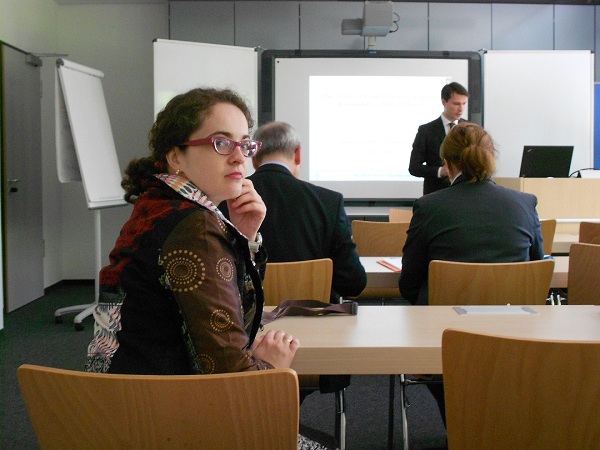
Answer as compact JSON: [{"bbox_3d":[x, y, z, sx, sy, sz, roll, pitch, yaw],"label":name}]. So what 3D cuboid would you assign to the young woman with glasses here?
[{"bbox_3d":[-0.190,0.393,1.532,0.720,1.310,0.540,-3,5,-38],"label":"young woman with glasses"}]

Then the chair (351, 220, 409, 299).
[{"bbox_3d":[0.520,0.396,4.720,0.500,0.855,0.540,0,4,0],"label":"chair"}]

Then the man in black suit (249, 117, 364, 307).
[{"bbox_3d":[-0.030,0.287,2.887,0.570,1.330,0.800,0,4,0],"label":"man in black suit"}]

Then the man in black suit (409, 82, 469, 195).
[{"bbox_3d":[0.975,-0.094,5.206,0.520,1.765,0.380,-4,5,-42],"label":"man in black suit"}]

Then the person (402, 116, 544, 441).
[{"bbox_3d":[0.610,0.295,2.848,0.540,1.320,0.800,0,4,-4],"label":"person"}]

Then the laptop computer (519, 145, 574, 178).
[{"bbox_3d":[1.737,-0.447,5.322,0.345,0.222,0.320,0,4,0],"label":"laptop computer"}]

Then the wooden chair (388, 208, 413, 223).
[{"bbox_3d":[0.910,0.306,6.037,0.500,0.850,0.540,0,4,0],"label":"wooden chair"}]

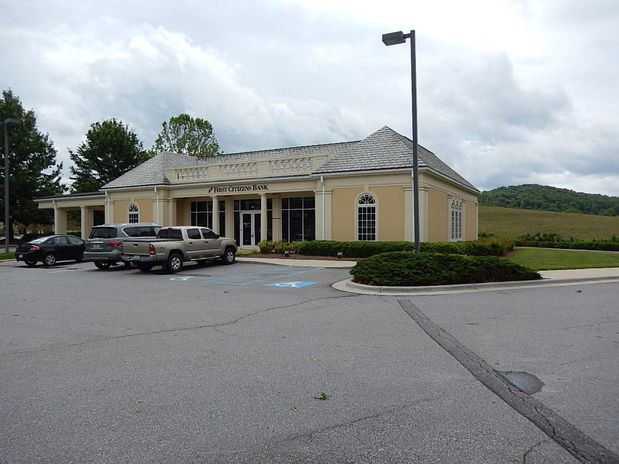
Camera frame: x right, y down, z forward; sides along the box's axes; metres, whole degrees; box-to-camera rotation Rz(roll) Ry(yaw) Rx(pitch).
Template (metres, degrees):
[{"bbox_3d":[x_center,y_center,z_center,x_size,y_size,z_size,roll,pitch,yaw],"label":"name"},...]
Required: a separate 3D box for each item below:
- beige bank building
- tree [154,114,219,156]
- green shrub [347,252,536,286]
[{"bbox_3d":[-4.959,-2.481,36.471,33.250,7.110,16.920,0,0,29],"label":"beige bank building"},{"bbox_3d":[-16.631,-7.584,61.056,9.800,17.400,9.800,0,0,29],"label":"tree"},{"bbox_3d":[4.052,1.032,13.957,6.000,0.860,2.700,0,0,-8],"label":"green shrub"}]

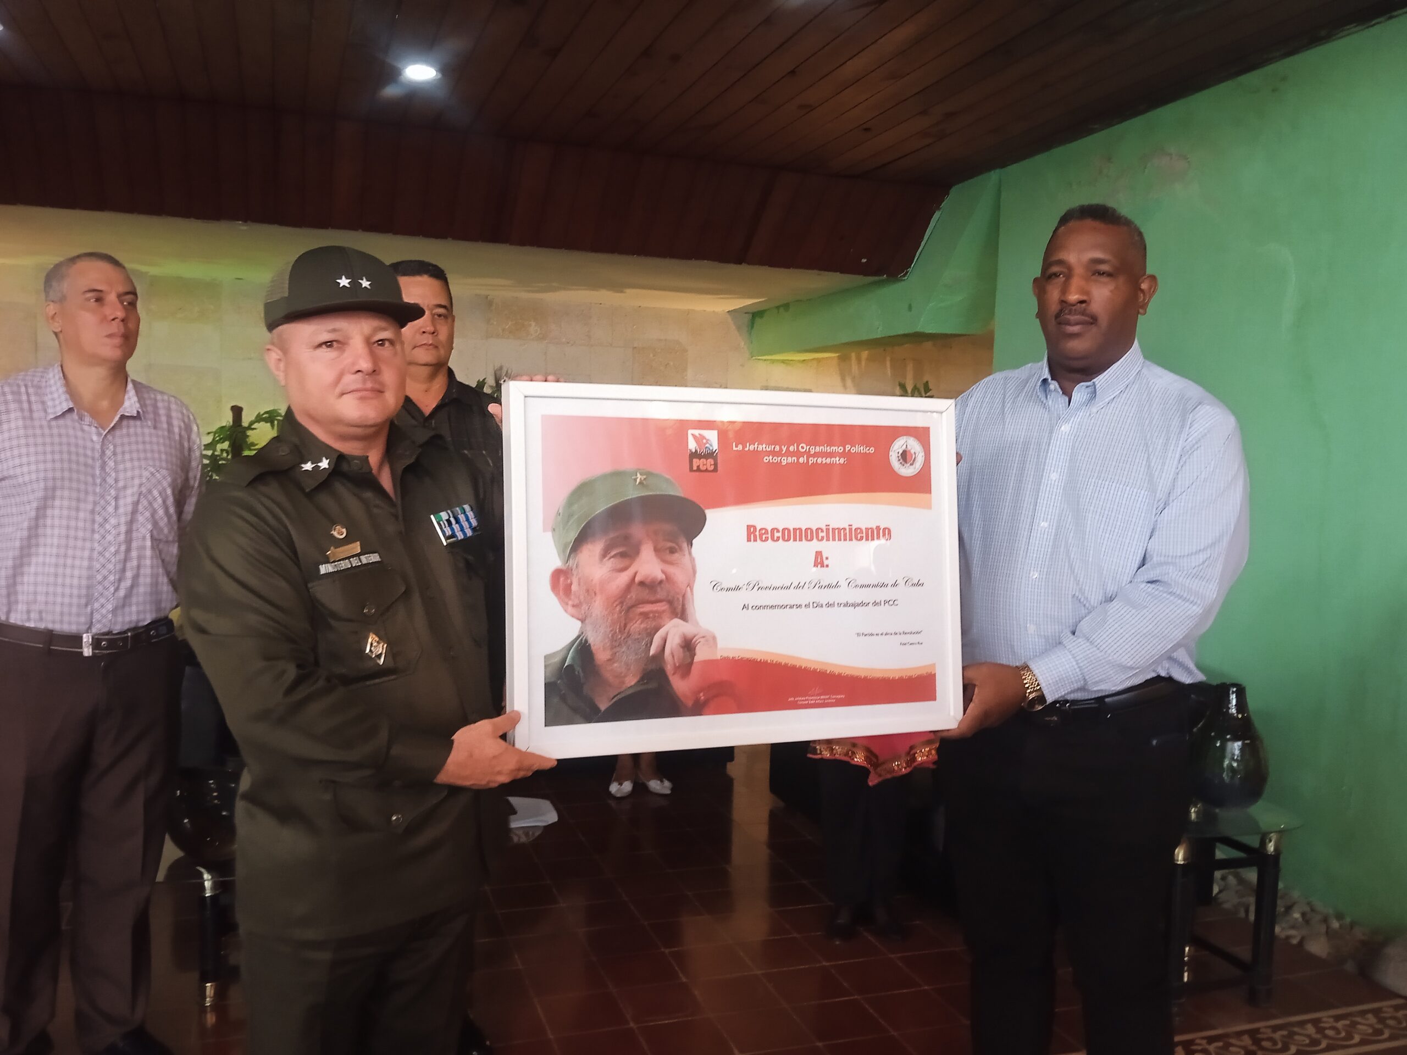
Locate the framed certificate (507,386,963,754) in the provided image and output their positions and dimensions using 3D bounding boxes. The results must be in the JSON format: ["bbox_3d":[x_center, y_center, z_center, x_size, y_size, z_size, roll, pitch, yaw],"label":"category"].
[{"bbox_3d":[0.062,0.056,1.620,0.676,0.496,0.042,0,-2,-20],"label":"framed certificate"}]

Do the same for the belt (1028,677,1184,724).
[{"bbox_3d":[0.600,0.264,1.870,0.390,0.070,0.310,3,3,30],"label":"belt"}]

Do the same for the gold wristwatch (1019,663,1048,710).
[{"bbox_3d":[0.496,0.243,1.720,0.038,0.068,0.060,-25,39,11],"label":"gold wristwatch"}]

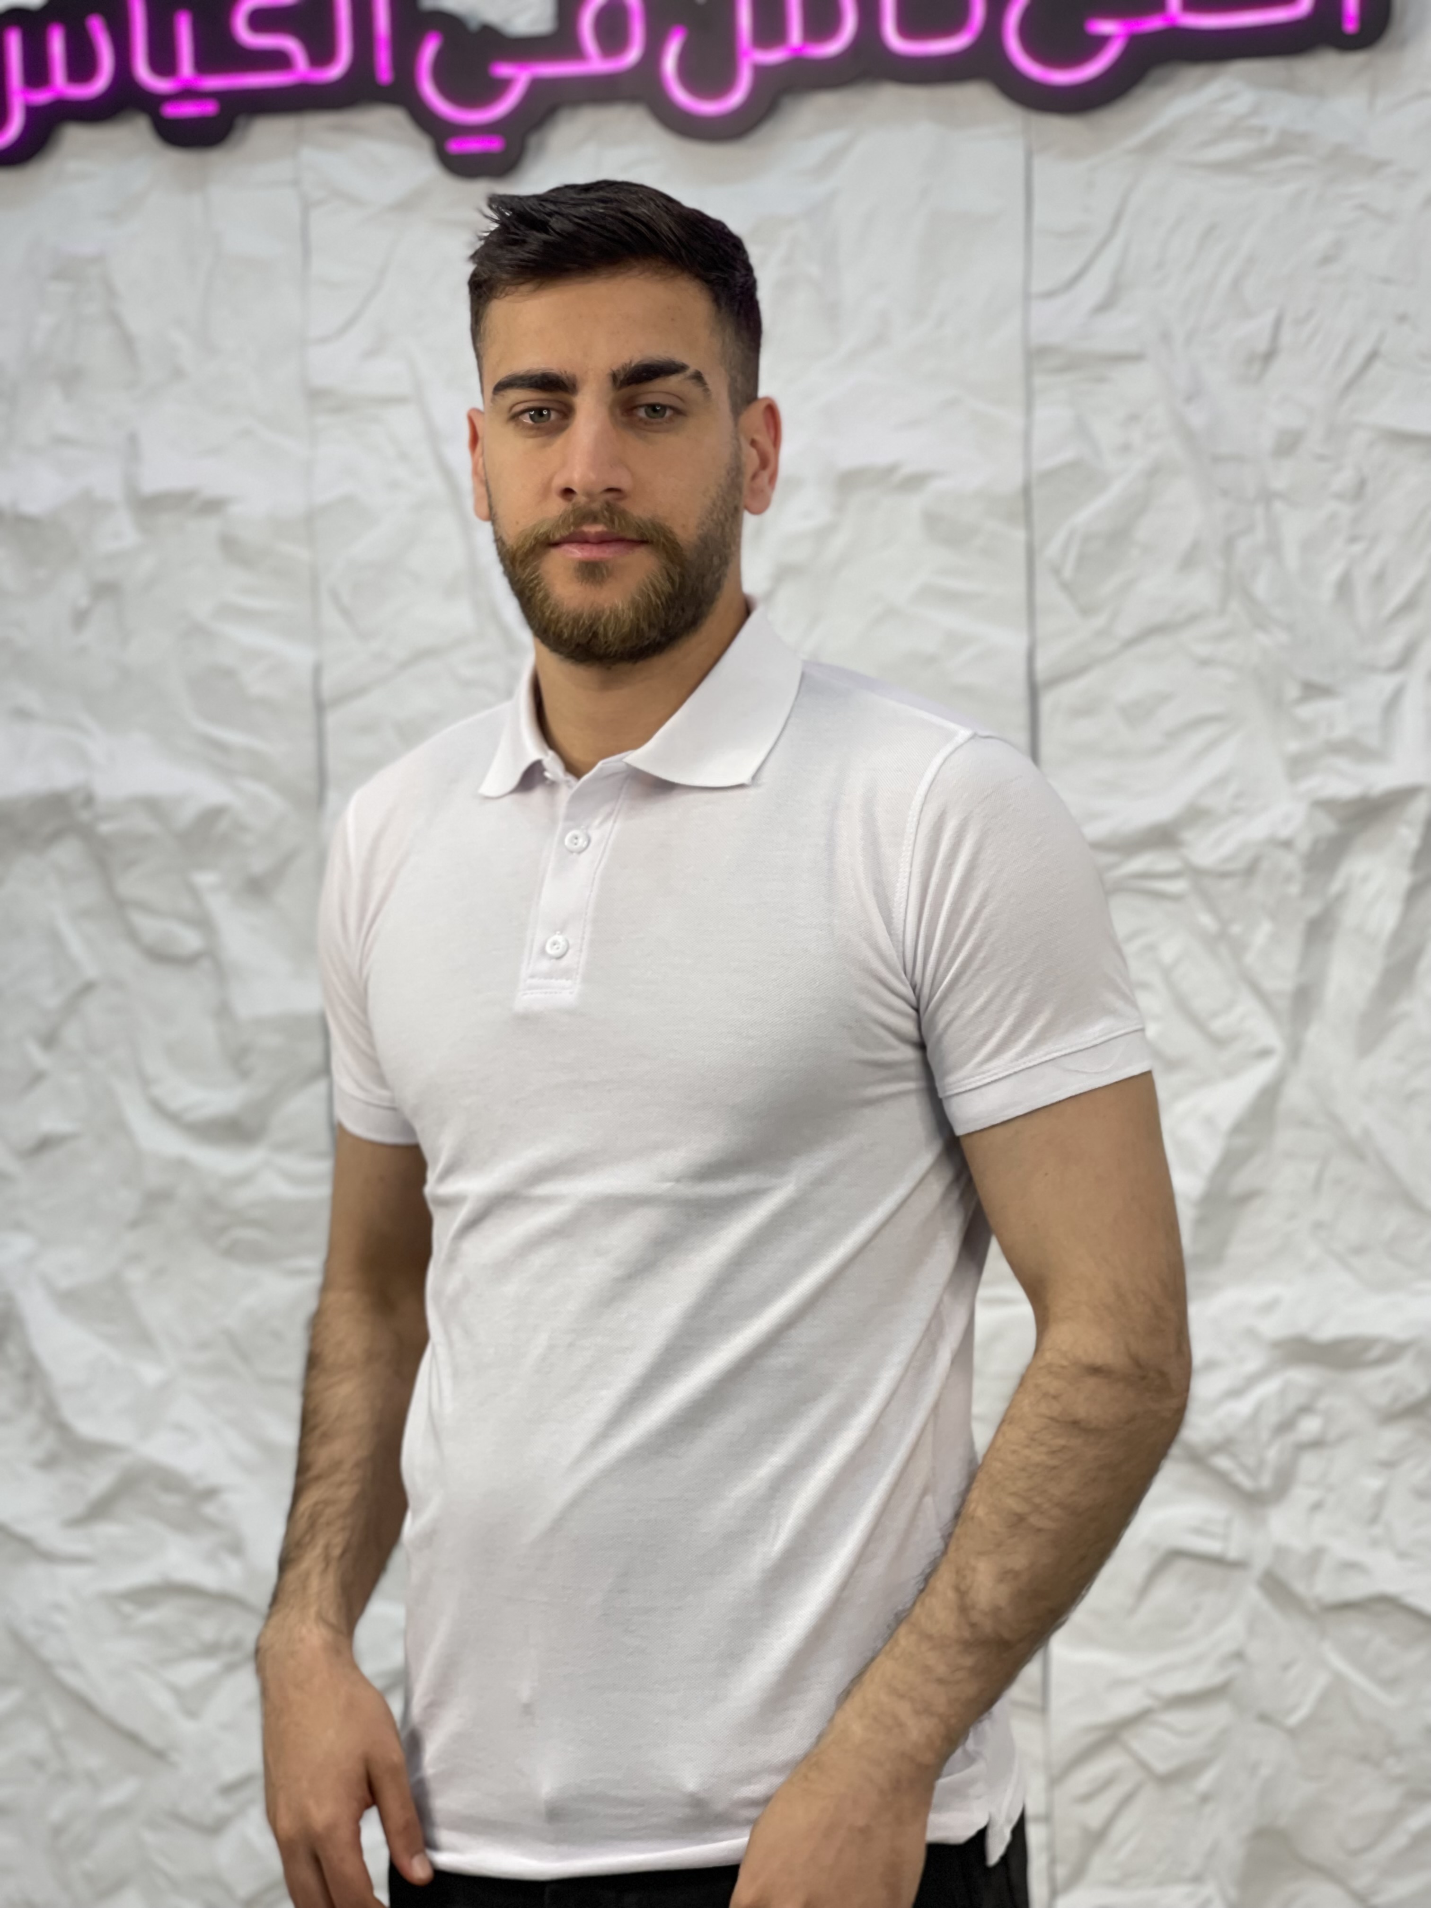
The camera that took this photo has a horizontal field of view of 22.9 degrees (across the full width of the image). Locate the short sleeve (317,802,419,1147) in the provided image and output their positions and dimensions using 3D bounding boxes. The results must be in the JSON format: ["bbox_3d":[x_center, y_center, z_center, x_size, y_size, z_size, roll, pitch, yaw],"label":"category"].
[{"bbox_3d":[-0.196,0.012,2.120,0.110,0.205,0.150,0,4,25],"label":"short sleeve"}]

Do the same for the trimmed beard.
[{"bbox_3d":[-0.054,-0.220,1.965,0.142,0.120,0.105,-1,3,9],"label":"trimmed beard"}]

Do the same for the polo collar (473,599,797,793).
[{"bbox_3d":[-0.043,-0.145,2.030,0.180,0.115,0.165,0,4,25],"label":"polo collar"}]

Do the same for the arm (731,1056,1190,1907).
[{"bbox_3d":[0.136,0.295,1.880,0.195,0.475,0.260,0,4,25],"label":"arm"}]

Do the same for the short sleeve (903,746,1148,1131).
[{"bbox_3d":[0.173,-0.010,1.950,0.135,0.215,0.160,0,4,25],"label":"short sleeve"}]

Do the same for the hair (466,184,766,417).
[{"bbox_3d":[-0.058,-0.370,2.030,0.165,0.150,0.195,-1,3,9],"label":"hair"}]

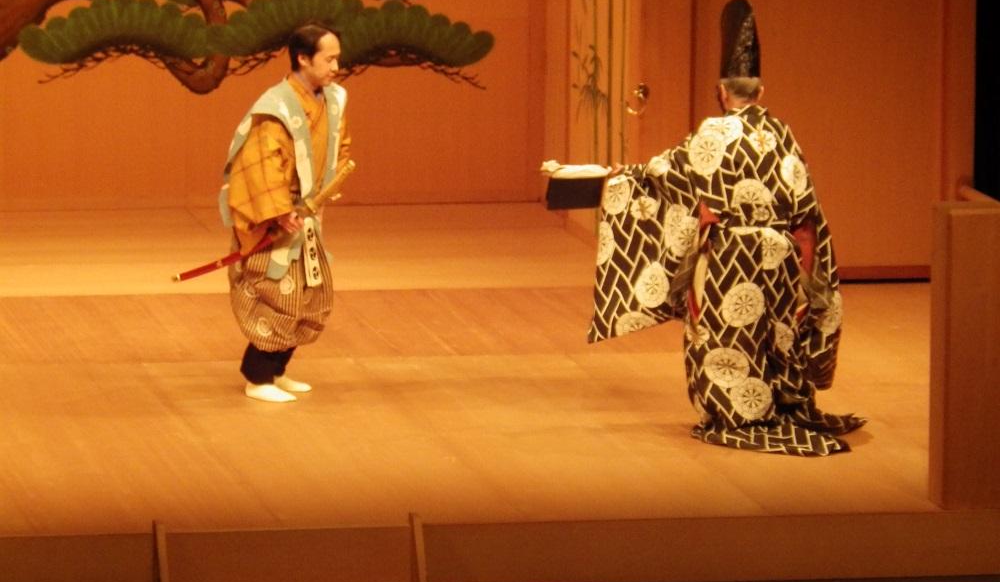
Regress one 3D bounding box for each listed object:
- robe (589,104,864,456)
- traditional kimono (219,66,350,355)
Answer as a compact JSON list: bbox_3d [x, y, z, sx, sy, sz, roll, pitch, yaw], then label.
[{"bbox_3d":[0.951,-0.107,29.350,1.020,1.380,0.880,-3,10,-20],"label":"robe"},{"bbox_3d":[-0.907,-0.332,30.100,0.480,1.160,0.580,7,11,34],"label":"traditional kimono"}]

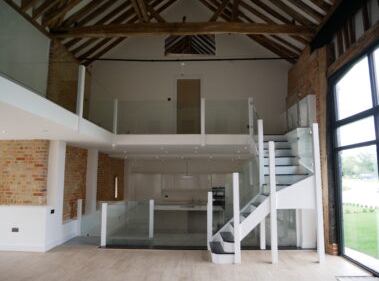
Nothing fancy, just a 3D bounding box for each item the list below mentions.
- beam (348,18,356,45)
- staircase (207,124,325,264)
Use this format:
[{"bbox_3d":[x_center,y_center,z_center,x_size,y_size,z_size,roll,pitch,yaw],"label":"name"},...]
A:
[{"bbox_3d":[3.069,-2.057,4.919,0.100,0.550,0.110,0,-6,-1],"label":"beam"},{"bbox_3d":[1.421,0.996,5.852,2.140,2.800,1.620,0,-6,-1],"label":"staircase"}]

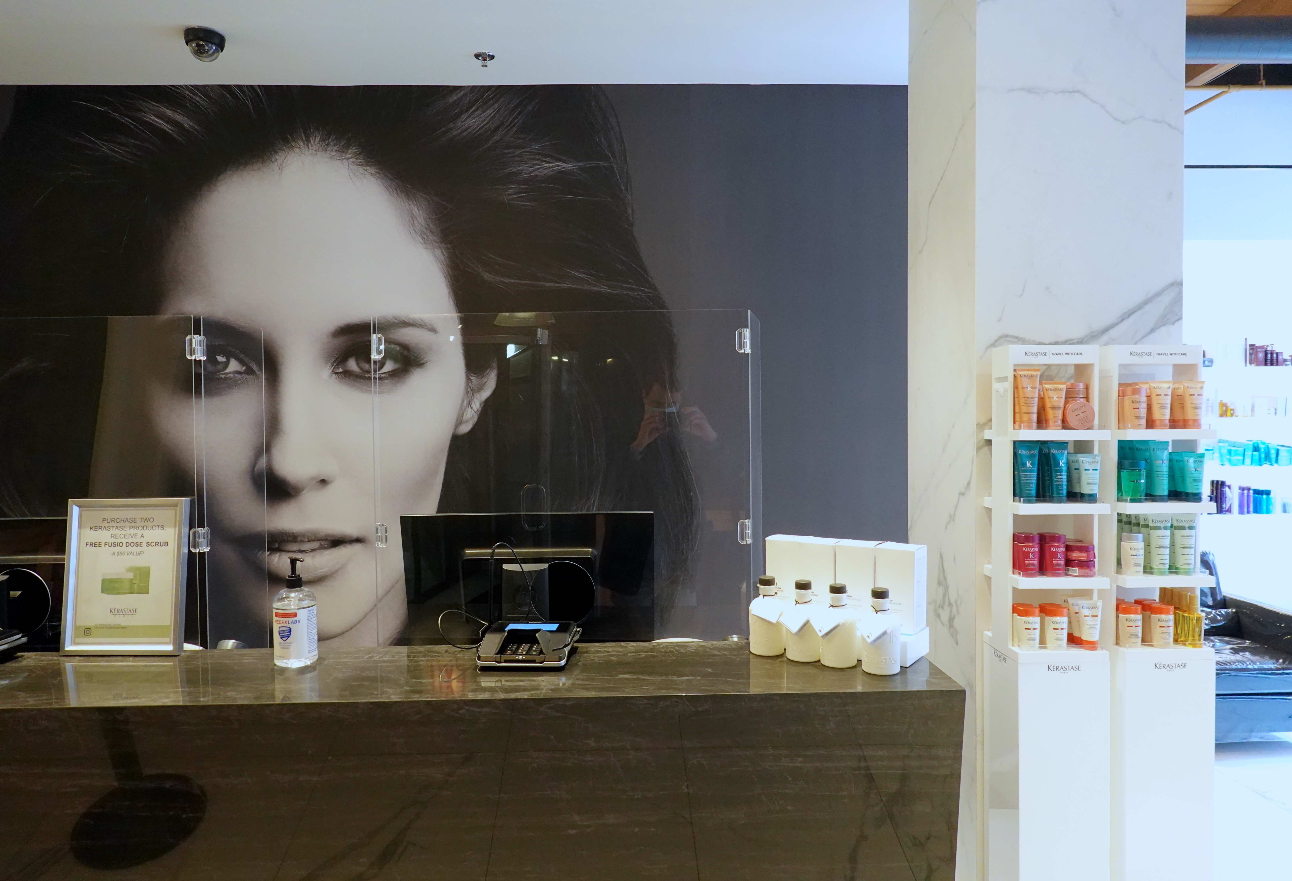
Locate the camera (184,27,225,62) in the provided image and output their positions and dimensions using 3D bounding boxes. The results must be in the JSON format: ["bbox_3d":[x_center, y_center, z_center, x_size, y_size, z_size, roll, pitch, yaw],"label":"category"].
[{"bbox_3d":[-1.445,-1.287,2.890,0.124,0.086,0.124,-1,2,-14],"label":"camera"}]

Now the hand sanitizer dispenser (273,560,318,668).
[{"bbox_3d":[-0.676,0.327,1.700,0.078,0.202,0.078,1,2,31],"label":"hand sanitizer dispenser"}]

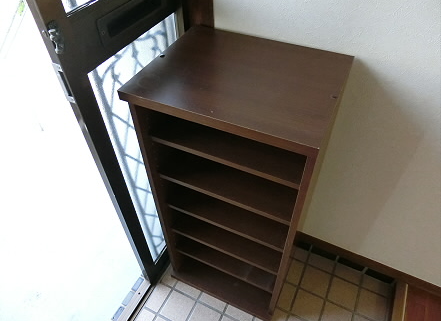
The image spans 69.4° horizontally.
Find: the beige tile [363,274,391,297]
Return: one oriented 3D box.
[{"bbox_3d":[0.575,0.464,1.182,0.094,0.010,0.047,19,50,19],"label":"beige tile"}]

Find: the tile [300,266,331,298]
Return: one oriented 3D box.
[{"bbox_3d":[0.355,0.453,1.199,0.094,0.010,0.094,19,50,19],"label":"tile"}]

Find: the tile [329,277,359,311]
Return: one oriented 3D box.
[{"bbox_3d":[0.448,0.484,1.166,0.094,0.010,0.094,19,50,19],"label":"tile"}]

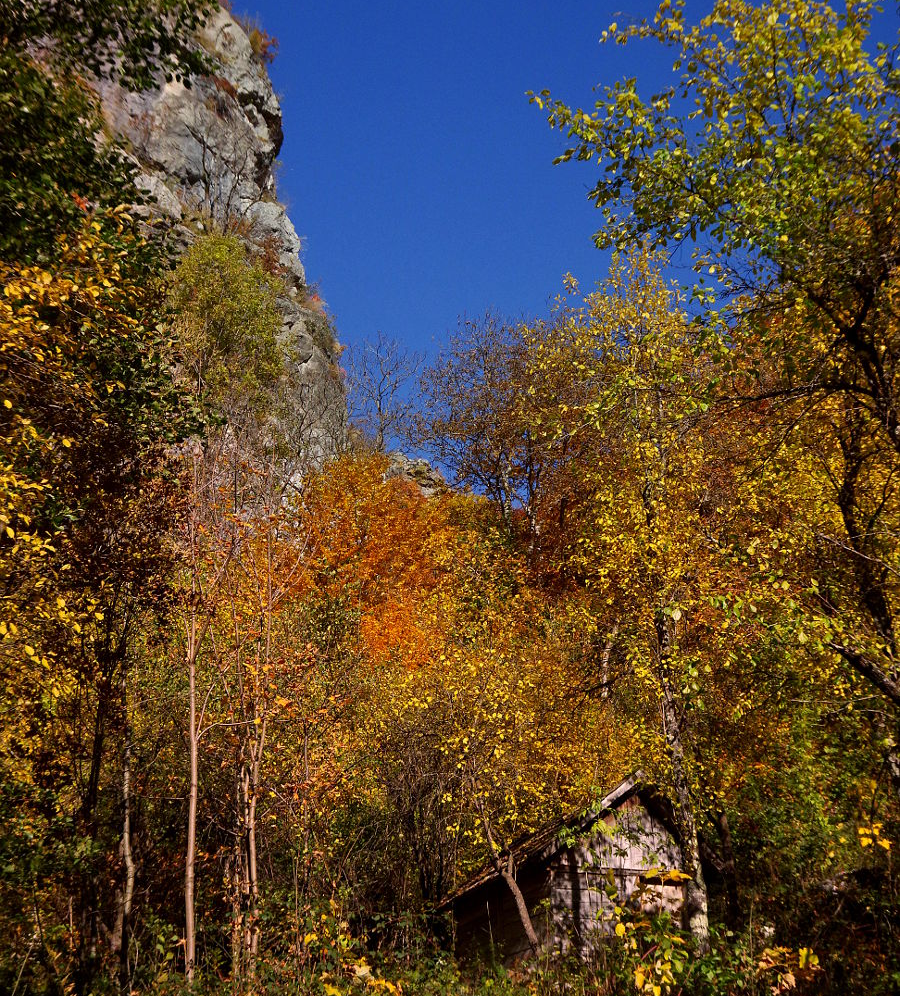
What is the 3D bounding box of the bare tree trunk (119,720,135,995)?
[{"bbox_3d":[-4.763,5.278,24.500,0.220,3.965,0.200,0,-21,0],"label":"bare tree trunk"}]

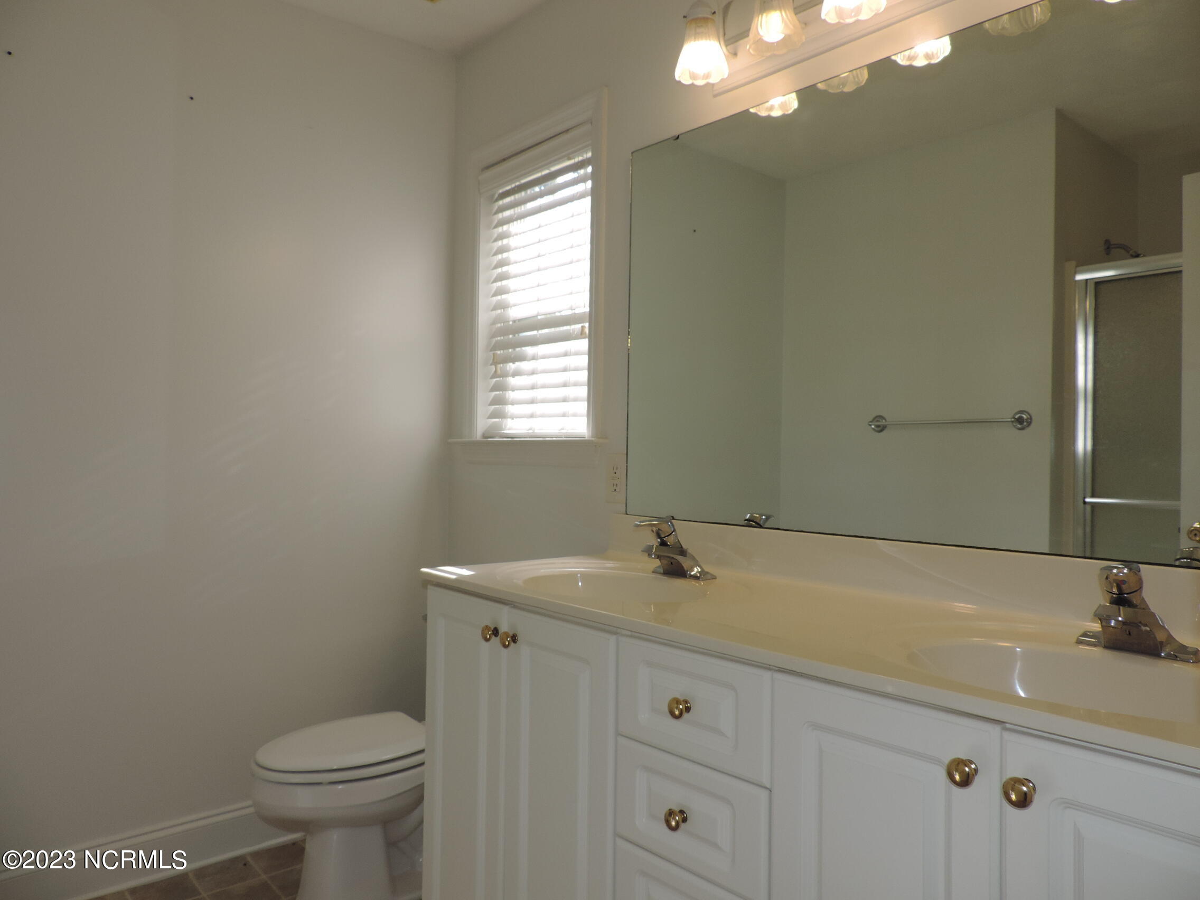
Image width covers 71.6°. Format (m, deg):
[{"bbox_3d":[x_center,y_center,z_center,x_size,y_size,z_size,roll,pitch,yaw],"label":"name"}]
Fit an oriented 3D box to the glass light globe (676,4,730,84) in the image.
[{"bbox_3d":[0.219,-0.863,1.763,0.113,0.130,0.113,1,1,0],"label":"glass light globe"}]

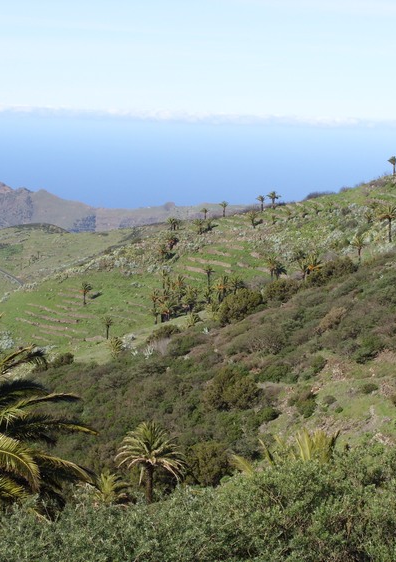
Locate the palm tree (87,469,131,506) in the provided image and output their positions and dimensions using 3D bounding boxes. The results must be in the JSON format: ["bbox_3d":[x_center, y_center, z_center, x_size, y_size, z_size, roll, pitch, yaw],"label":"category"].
[{"bbox_3d":[-6.892,16.393,140.000,3.427,3.582,3.427,2,6,-3],"label":"palm tree"}]

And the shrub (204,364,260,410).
[{"bbox_3d":[4.193,13.329,225.000,7.009,5.757,5.958,2,6,1],"label":"shrub"}]

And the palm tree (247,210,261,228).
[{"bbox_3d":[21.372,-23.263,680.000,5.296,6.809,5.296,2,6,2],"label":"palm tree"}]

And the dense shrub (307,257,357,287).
[{"bbox_3d":[30.675,-2.167,410.000,11.403,6.842,9.693,2,6,4],"label":"dense shrub"}]

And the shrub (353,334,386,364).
[{"bbox_3d":[19.080,7.621,200.000,3.560,3.338,3.204,3,6,6],"label":"shrub"}]

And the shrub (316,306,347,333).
[{"bbox_3d":[18.194,5.247,245.000,4.361,3.543,3.925,3,6,4],"label":"shrub"}]

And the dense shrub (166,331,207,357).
[{"bbox_3d":[-1.375,7.475,215.000,5.020,2.950,4.520,2,6,0],"label":"dense shrub"}]

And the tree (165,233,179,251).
[{"bbox_3d":[-7.660,-11.865,540.000,4.205,5.407,4.205,2,6,-1],"label":"tree"}]

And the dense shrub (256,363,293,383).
[{"bbox_3d":[9.149,10.943,215.000,4.545,2.392,4.090,2,6,3],"label":"dense shrub"}]

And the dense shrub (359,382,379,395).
[{"bbox_3d":[12.593,7.893,132.000,1.470,0.840,1.320,2,6,0],"label":"dense shrub"}]

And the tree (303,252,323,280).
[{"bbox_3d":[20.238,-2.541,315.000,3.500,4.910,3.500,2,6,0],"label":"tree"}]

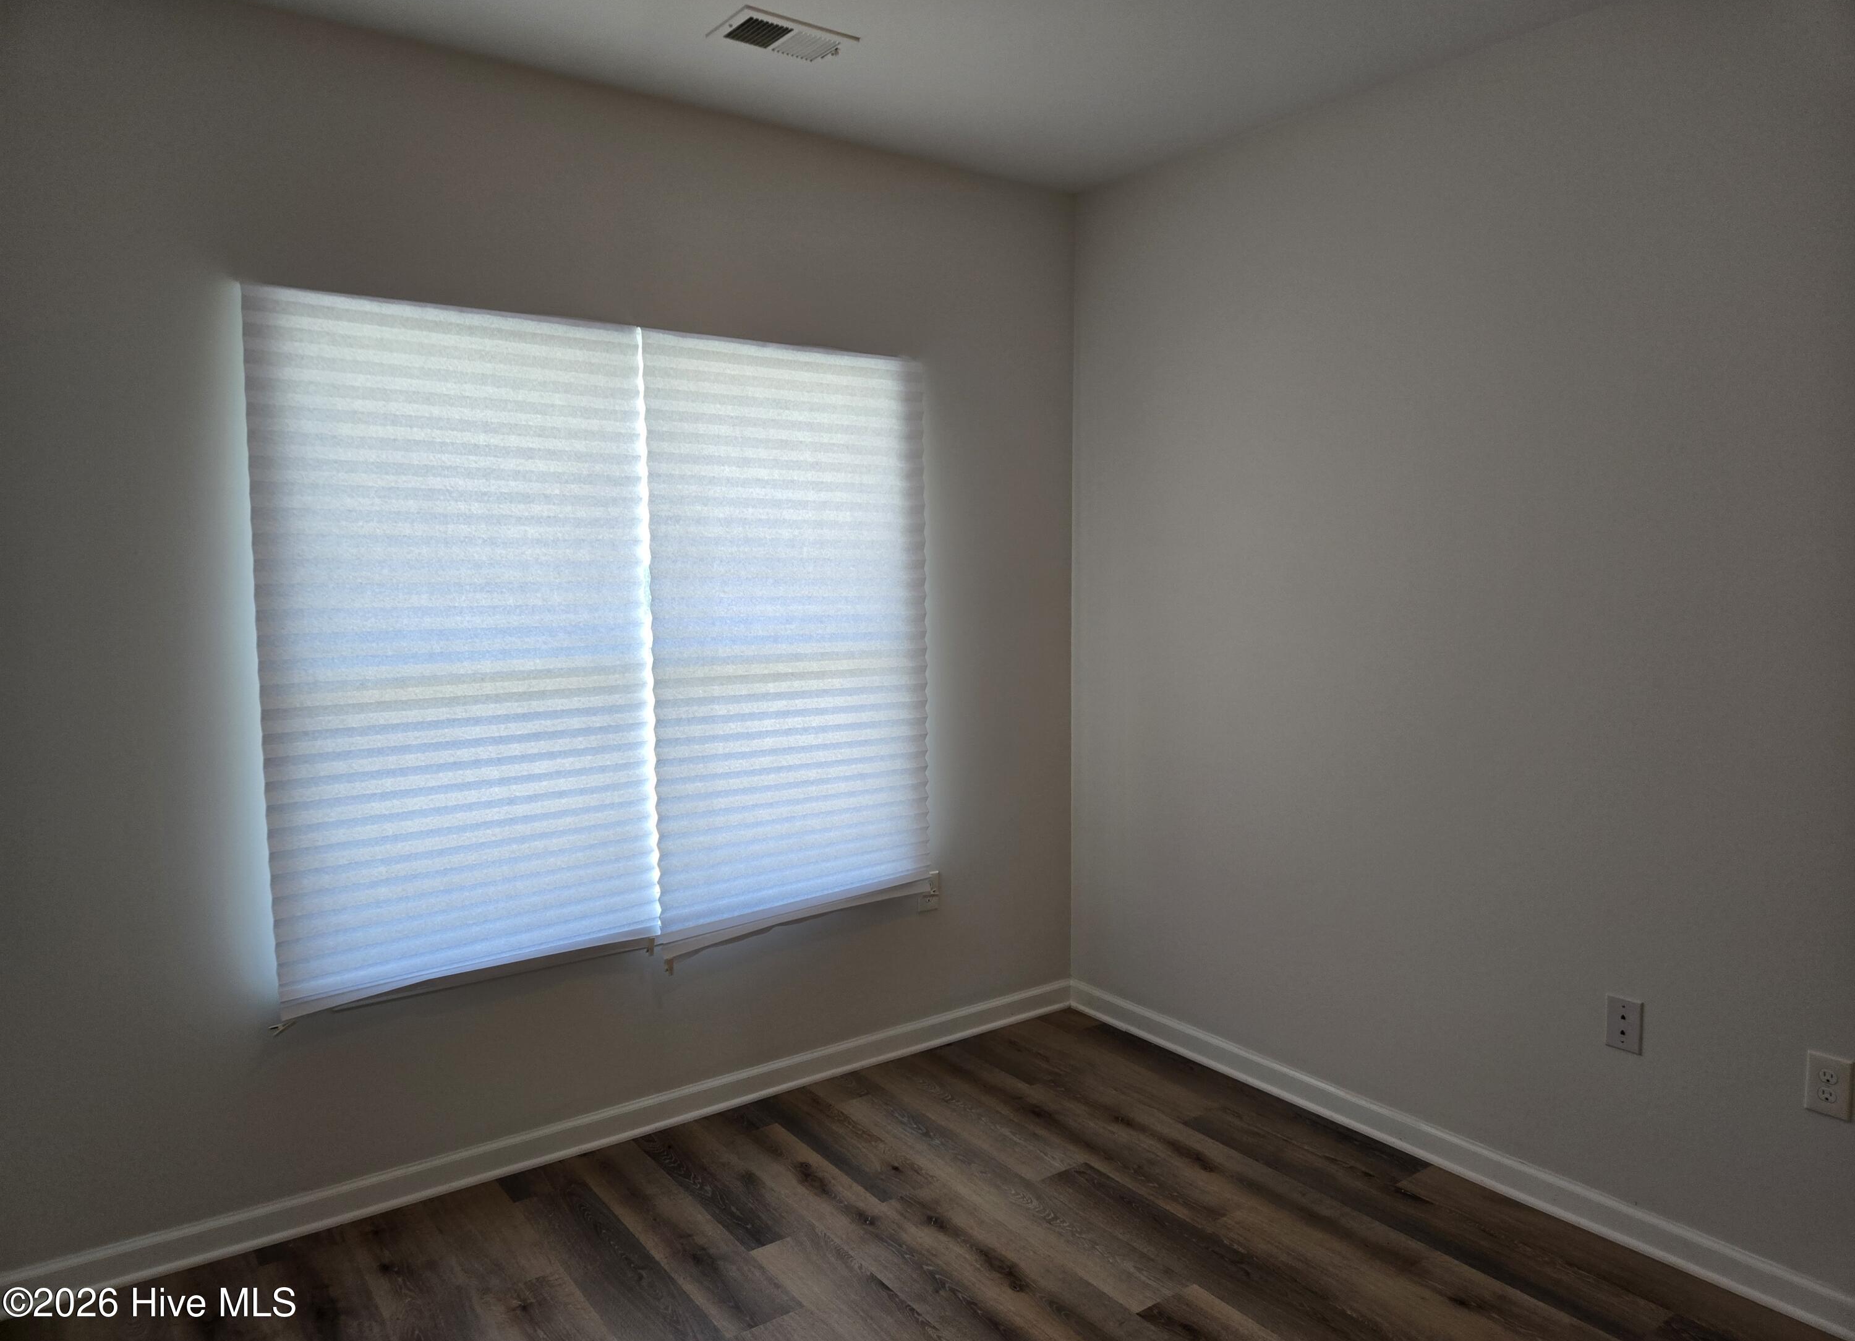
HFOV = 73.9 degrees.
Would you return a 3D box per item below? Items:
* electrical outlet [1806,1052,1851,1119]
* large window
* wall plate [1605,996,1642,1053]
[{"bbox_3d":[1.775,0.818,2.427,0.009,0.115,0.071,-4,6,-36],"label":"electrical outlet"},{"bbox_3d":[-0.749,-0.082,3.250,1.798,1.599,0.080,-4,6,-36],"label":"large window"},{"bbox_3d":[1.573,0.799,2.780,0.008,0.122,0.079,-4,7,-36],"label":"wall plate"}]

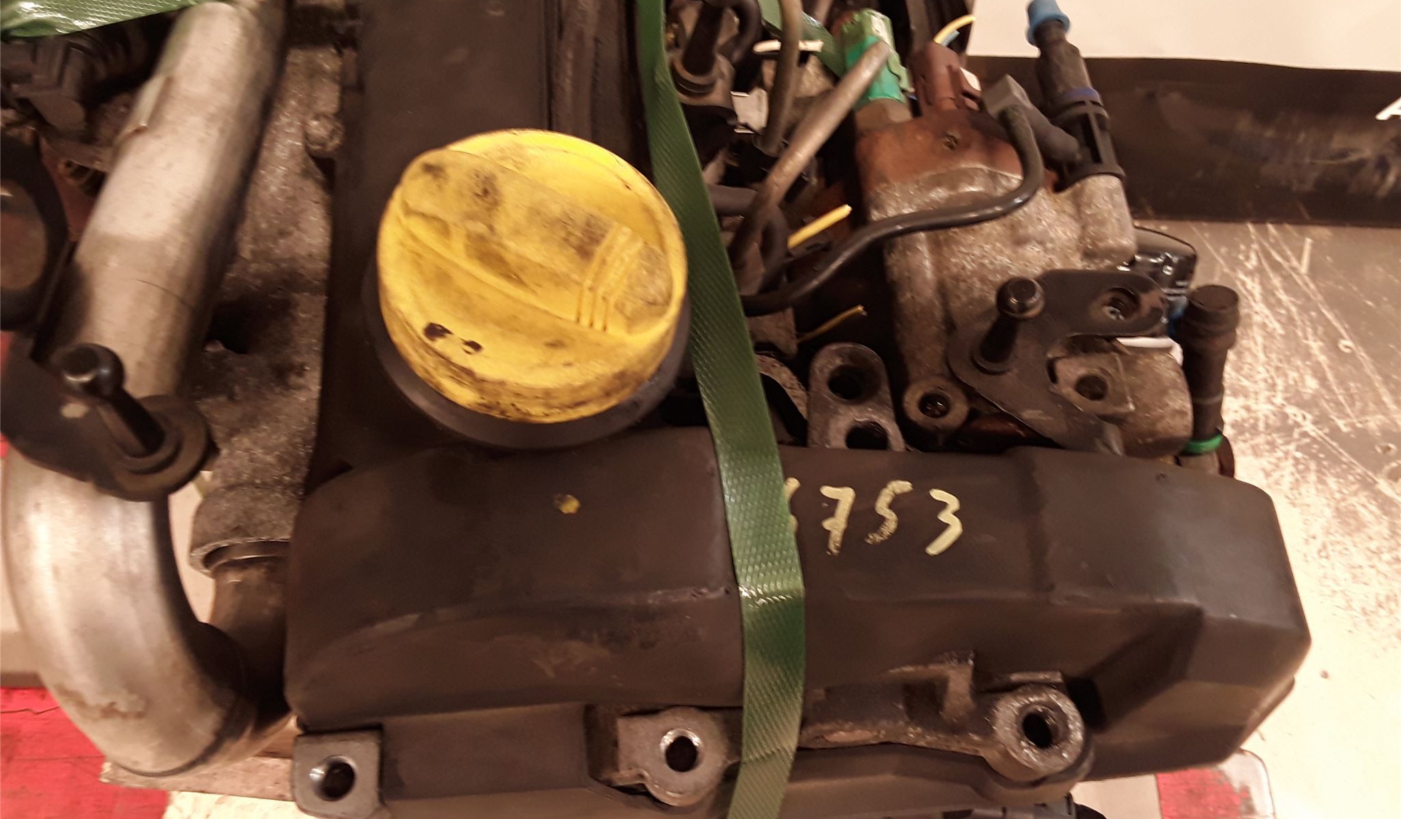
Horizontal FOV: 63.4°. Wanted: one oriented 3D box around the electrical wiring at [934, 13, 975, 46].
[{"bbox_3d":[0.080,-0.120,0.358,0.016,0.006,0.004,-38,55,27],"label":"electrical wiring"}]

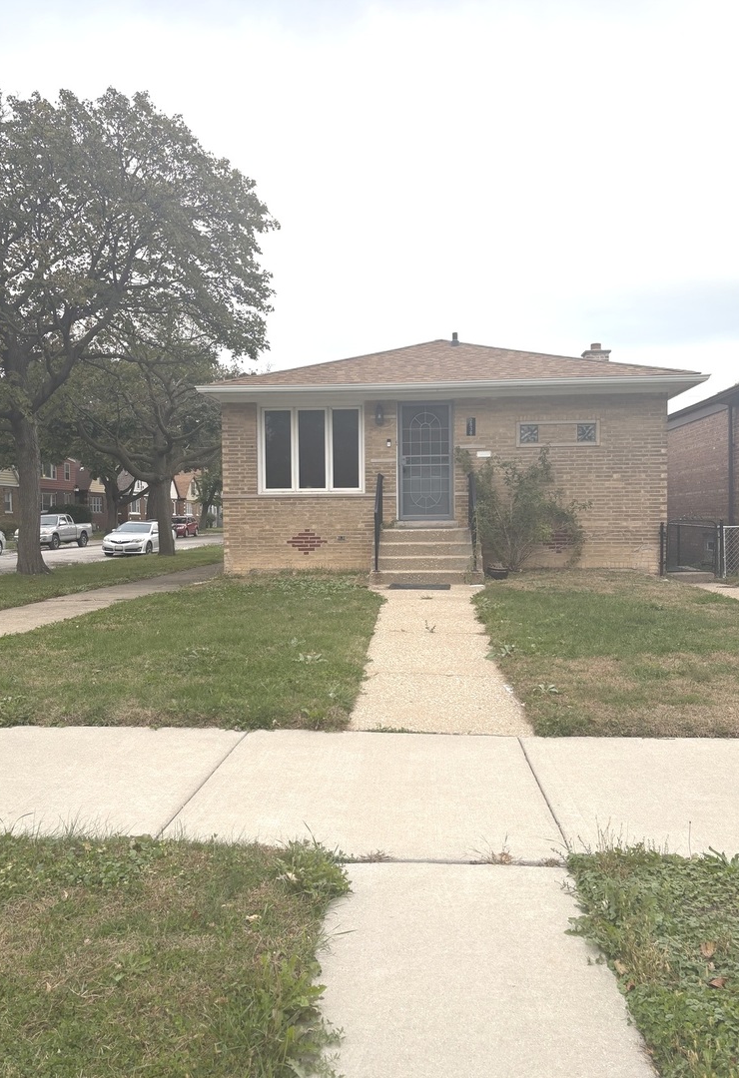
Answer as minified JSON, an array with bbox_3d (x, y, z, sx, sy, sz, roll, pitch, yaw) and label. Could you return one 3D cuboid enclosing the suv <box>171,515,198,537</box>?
[{"bbox_3d":[-14.988,-1.006,64.759,1.830,1.680,4.600,0,2,5],"label":"suv"}]

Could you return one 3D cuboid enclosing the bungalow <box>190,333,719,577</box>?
[{"bbox_3d":[1.721,-2.036,19.368,8.450,4.880,12.200,0,2,5],"label":"bungalow"}]

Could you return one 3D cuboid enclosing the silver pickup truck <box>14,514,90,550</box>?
[{"bbox_3d":[-16.581,-0.405,42.621,1.910,1.800,5.500,0,2,5],"label":"silver pickup truck"}]

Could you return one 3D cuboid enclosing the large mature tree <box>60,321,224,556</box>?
[{"bbox_3d":[-8.413,-3.843,32.453,7.200,9.000,7.200,0,2,5],"label":"large mature tree"}]

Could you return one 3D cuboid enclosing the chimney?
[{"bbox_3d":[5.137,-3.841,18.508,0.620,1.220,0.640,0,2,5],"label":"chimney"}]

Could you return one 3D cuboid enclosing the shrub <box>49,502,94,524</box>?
[{"bbox_3d":[-21.228,-1.403,57.761,2.100,2.270,2.700,0,2,5],"label":"shrub"}]

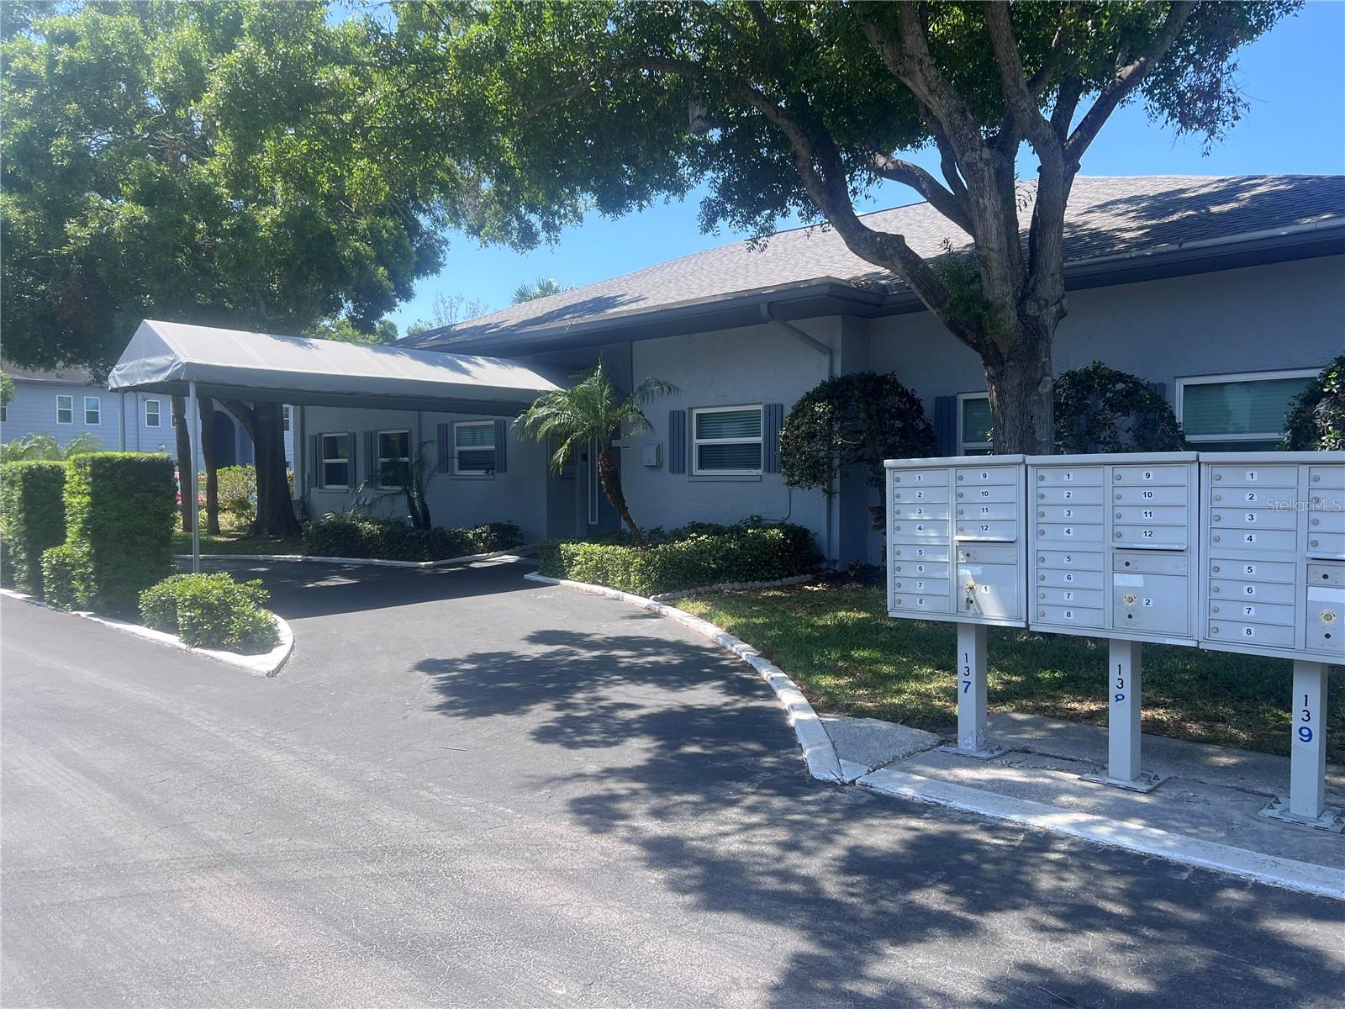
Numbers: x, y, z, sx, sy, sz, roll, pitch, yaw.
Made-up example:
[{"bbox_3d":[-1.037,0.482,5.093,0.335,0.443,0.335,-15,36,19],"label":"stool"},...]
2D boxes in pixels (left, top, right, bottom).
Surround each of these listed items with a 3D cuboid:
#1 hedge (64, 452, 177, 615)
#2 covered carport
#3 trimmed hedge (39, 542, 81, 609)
[{"bbox_3d":[-6.307,0.307,11.574,0.980,1.700,0.900,1,2,45],"label":"hedge"},{"bbox_3d":[-5.176,-0.821,16.361,3.070,3.630,6.250,1,2,45],"label":"covered carport"},{"bbox_3d":[-6.861,0.806,11.474,0.850,0.710,0.400,1,2,45],"label":"trimmed hedge"}]

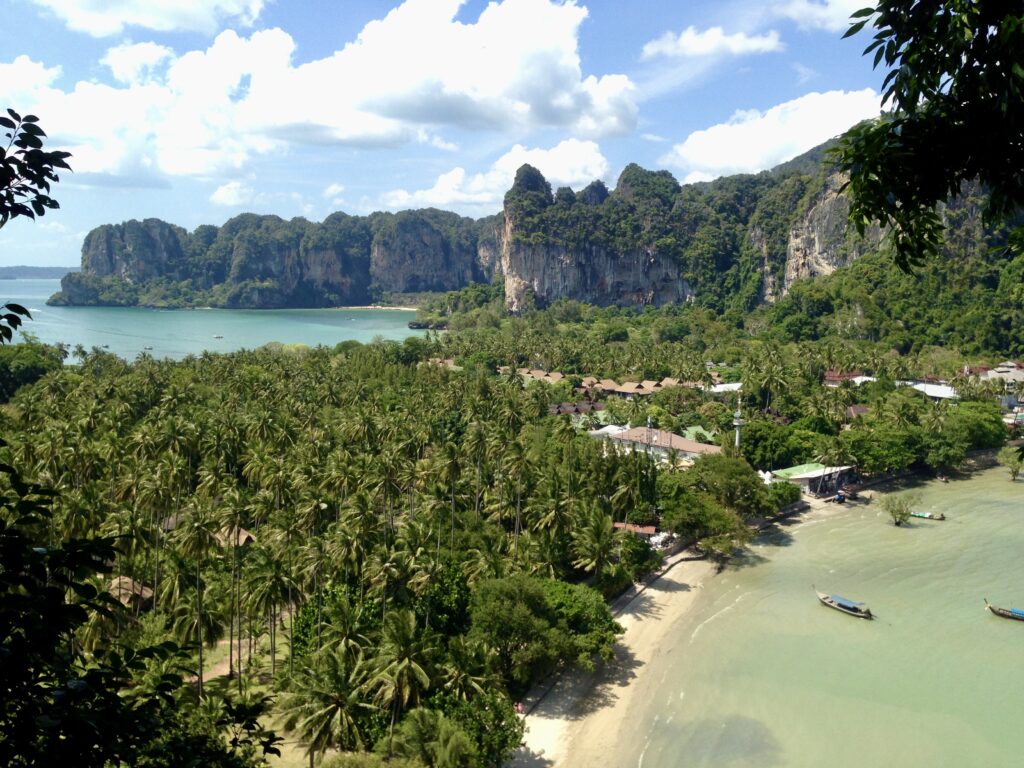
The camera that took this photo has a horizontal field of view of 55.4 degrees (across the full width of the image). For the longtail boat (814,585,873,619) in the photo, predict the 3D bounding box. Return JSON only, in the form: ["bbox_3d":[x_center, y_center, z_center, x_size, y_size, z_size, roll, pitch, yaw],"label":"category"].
[{"bbox_3d":[53.996,35.737,159.771,2.000,2.600,11.300,-5,8,-35],"label":"longtail boat"}]

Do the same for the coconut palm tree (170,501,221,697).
[{"bbox_3d":[-39.763,26.943,121.963,6.700,25.300,6.700,0,7,0],"label":"coconut palm tree"}]

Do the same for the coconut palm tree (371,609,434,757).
[{"bbox_3d":[-12.332,32.843,106.980,7.400,17.040,7.400,0,7,0],"label":"coconut palm tree"}]

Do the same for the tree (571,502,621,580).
[{"bbox_3d":[14.587,27.261,167.706,8.500,14.110,8.500,0,7,0],"label":"tree"}]

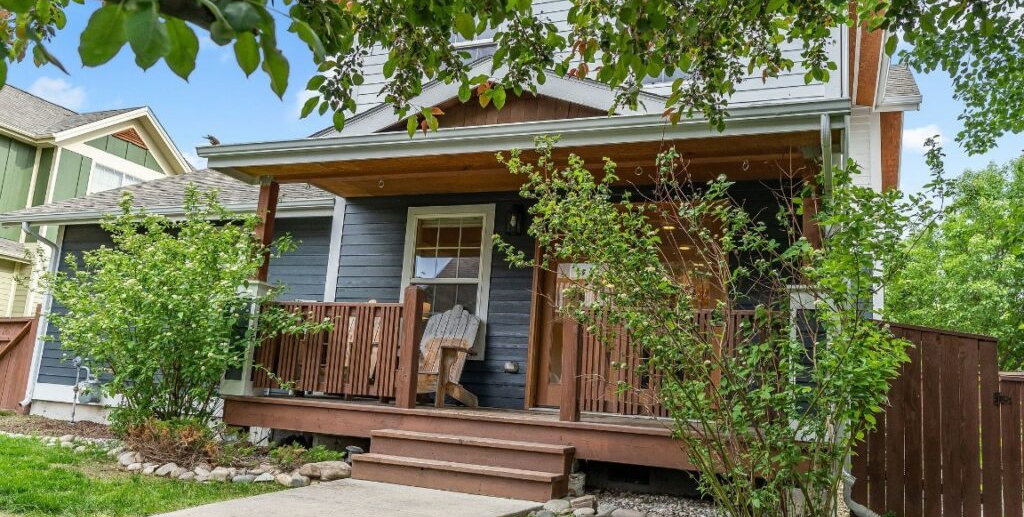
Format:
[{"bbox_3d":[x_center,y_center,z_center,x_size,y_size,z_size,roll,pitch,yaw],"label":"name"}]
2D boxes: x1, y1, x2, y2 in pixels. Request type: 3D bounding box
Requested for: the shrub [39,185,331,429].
[{"bbox_3d":[-3.349,0.576,7.912,2.700,2.550,2.350,7,-9,-22],"label":"shrub"}]

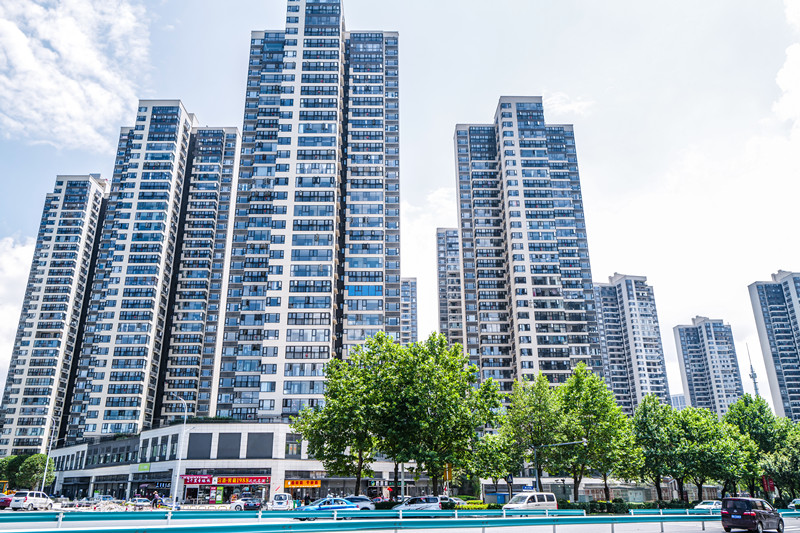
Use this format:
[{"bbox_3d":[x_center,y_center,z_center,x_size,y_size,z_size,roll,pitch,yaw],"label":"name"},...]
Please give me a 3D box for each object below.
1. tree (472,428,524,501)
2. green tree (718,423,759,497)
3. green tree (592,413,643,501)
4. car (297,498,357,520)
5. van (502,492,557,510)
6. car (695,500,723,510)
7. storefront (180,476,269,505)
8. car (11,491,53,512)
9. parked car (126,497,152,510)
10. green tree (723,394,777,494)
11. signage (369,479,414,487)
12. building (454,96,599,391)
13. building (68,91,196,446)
[{"bbox_3d":[11.277,23.613,72.316,6.074,9.078,6.000,0,-21,0],"label":"tree"},{"bbox_3d":[43.654,25.629,79.984,5.400,10.871,5.400,0,-21,0],"label":"green tree"},{"bbox_3d":[24.598,21.628,70.254,6.000,10.539,6.000,0,-21,0],"label":"green tree"},{"bbox_3d":[-4.886,15.662,40.384,4.500,1.480,1.740,15,-25,-35],"label":"car"},{"bbox_3d":[9.756,17.899,46.661,4.350,1.820,1.680,16,-26,-37],"label":"van"},{"bbox_3d":[32.078,24.504,63.325,4.600,1.470,1.800,7,-22,-19],"label":"car"},{"bbox_3d":[-24.381,32.293,89.930,12.573,4.017,5.000,0,-21,0],"label":"storefront"},{"bbox_3d":[-35.323,22.560,60.011,1.720,1.730,4.400,-1,-21,2],"label":"car"},{"bbox_3d":[-32.800,29.985,78.576,1.800,1.470,4.500,15,-26,-35],"label":"parked car"},{"bbox_3d":[49.088,25.862,87.370,7.400,15.618,7.400,0,-21,0],"label":"green tree"},{"bbox_3d":[-1.178,31.963,91.631,6.800,0.950,0.300,0,-21,0],"label":"signage"},{"bbox_3d":[32.644,5.911,160.653,33.000,103.800,21.000,0,-21,0],"label":"building"},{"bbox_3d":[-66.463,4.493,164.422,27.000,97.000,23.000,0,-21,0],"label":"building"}]

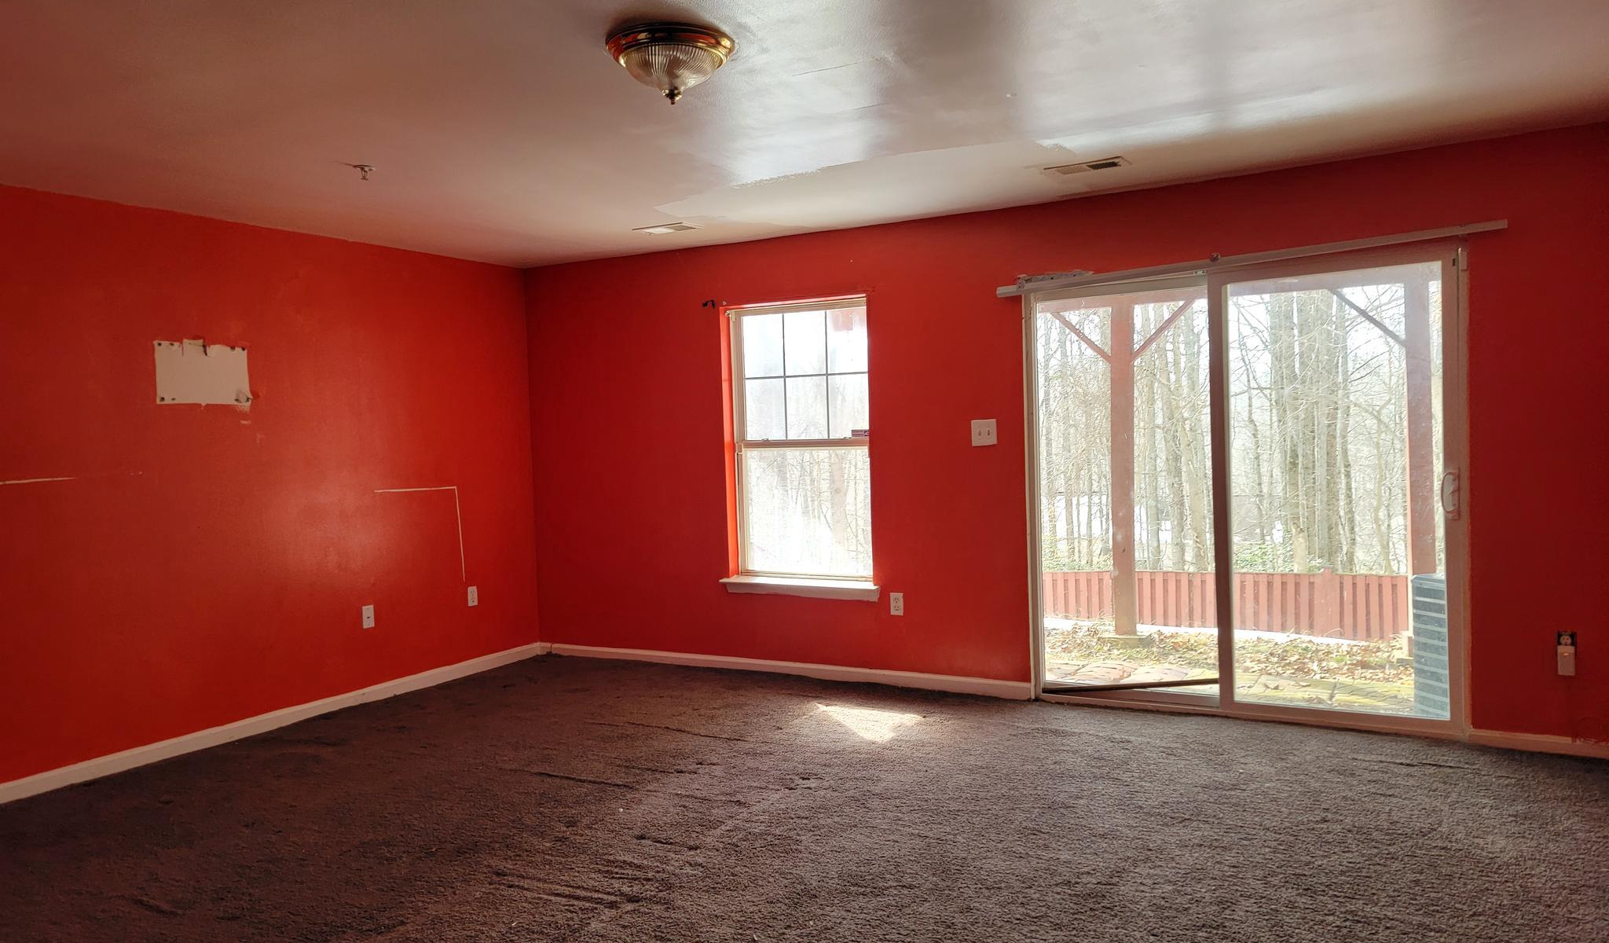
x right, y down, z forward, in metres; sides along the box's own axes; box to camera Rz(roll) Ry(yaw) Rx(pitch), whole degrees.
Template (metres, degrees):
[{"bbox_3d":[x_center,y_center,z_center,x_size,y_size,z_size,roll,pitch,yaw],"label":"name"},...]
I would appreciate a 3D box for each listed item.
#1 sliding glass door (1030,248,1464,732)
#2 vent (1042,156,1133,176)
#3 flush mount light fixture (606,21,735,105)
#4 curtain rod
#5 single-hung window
[{"bbox_3d":[1.912,0.104,5.023,1.830,2.000,0.120,-1,2,29],"label":"sliding glass door"},{"bbox_3d":[1.180,-1.265,4.665,0.345,0.020,0.175,-1,2,29],"label":"vent"},{"bbox_3d":[-0.352,-1.071,2.981,0.340,0.180,0.340,-2,2,0],"label":"flush mount light fixture"},{"bbox_3d":[1.859,-0.920,4.917,2.105,0.045,0.050,-3,1,29],"label":"curtain rod"},{"bbox_3d":[0.002,-0.164,6.172,0.910,1.520,0.100,-1,2,29],"label":"single-hung window"}]

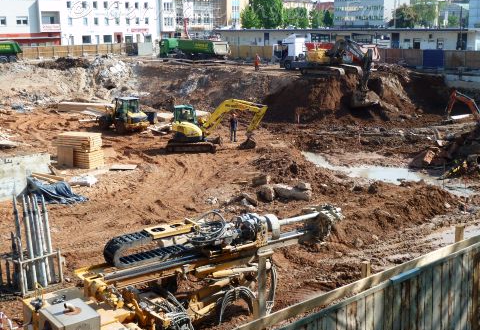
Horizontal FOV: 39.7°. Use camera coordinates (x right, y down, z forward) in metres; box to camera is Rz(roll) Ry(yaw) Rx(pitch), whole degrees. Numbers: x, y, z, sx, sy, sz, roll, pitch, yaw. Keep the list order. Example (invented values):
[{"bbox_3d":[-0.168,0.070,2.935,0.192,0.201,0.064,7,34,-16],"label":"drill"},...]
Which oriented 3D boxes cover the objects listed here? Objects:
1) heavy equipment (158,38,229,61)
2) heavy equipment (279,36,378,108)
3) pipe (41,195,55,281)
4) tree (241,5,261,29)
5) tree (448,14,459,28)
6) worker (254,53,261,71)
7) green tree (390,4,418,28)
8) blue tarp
[{"bbox_3d":[-5.674,-14.340,83.000,9.200,3.100,2.550,7,14,34],"label":"heavy equipment"},{"bbox_3d":[9.014,-8.341,59.700,8.000,5.900,3.000,9,15,41],"label":"heavy equipment"},{"bbox_3d":[-5.514,2.118,19.195,0.140,2.540,0.140,-5,9,1],"label":"pipe"},{"bbox_3d":[2.355,-29.990,145.968,4.400,9.710,4.400,-1,11,0],"label":"tree"},{"bbox_3d":[52.980,-33.750,165.774,2.500,7.770,2.500,-1,11,0],"label":"tree"},{"bbox_3d":[1.788,-10.441,68.000,0.450,1.780,0.600,0,12,6],"label":"worker"},{"bbox_3d":[38.378,-32.700,155.999,6.500,10.020,6.500,-1,11,0],"label":"green tree"},{"bbox_3d":[-7.778,1.024,28.518,2.600,0.720,1.500,-2,12,-6],"label":"blue tarp"}]

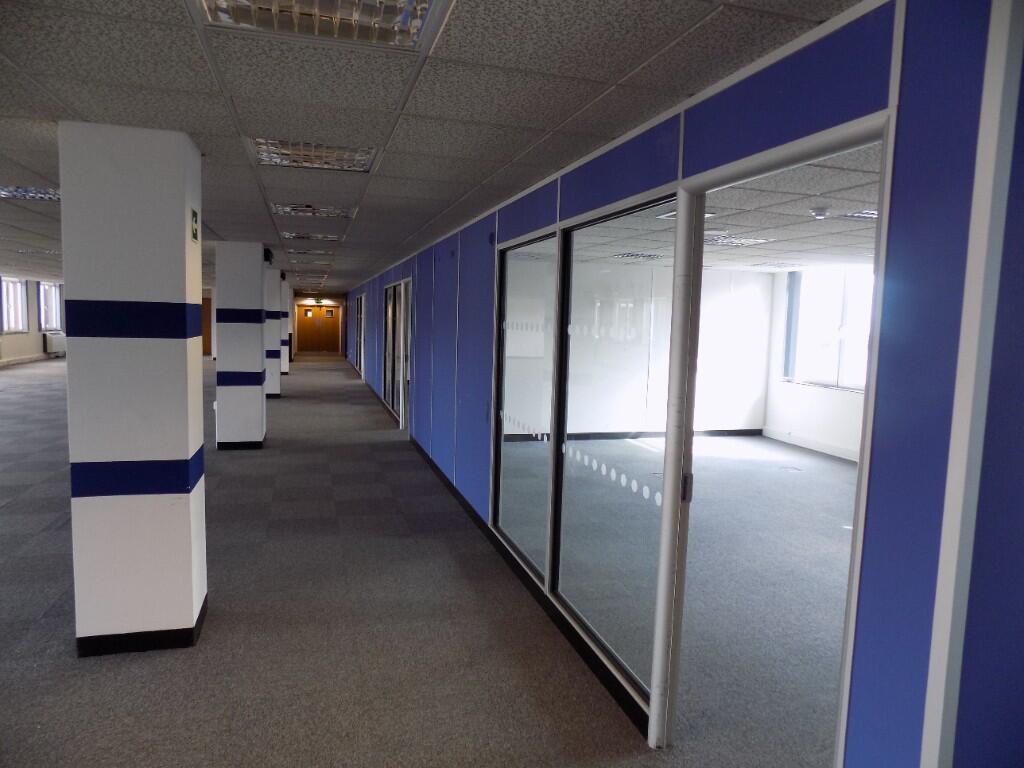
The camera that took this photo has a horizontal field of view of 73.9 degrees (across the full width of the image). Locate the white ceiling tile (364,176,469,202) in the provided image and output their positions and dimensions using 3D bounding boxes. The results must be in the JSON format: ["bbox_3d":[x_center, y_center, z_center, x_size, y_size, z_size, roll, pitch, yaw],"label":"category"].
[{"bbox_3d":[-0.564,-1.182,4.106,0.605,0.025,0.605,0,6,-16],"label":"white ceiling tile"}]

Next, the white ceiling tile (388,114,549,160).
[{"bbox_3d":[-0.222,-1.061,2.950,0.605,0.025,0.605,0,6,-16],"label":"white ceiling tile"}]

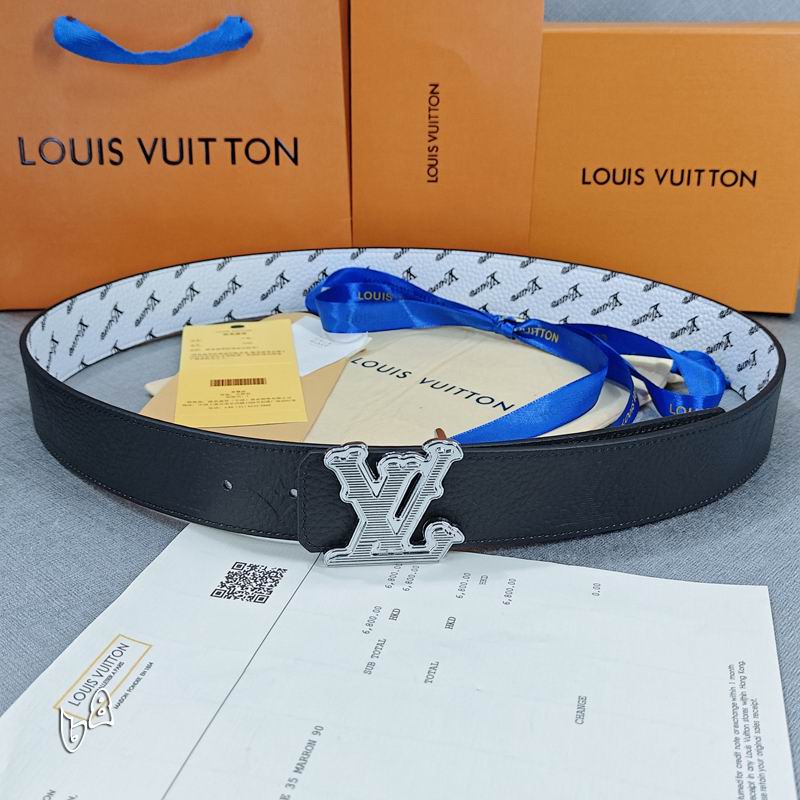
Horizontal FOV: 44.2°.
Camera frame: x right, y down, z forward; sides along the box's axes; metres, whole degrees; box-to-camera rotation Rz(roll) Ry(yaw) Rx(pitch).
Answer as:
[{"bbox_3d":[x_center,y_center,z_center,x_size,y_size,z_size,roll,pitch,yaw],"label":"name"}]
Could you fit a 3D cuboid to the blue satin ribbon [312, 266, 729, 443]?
[{"bbox_3d":[0.038,-0.020,0.482,0.237,0.039,0.170,8,23,19],"label":"blue satin ribbon"}]

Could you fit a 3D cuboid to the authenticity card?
[{"bbox_3d":[-0.080,-0.016,0.495,0.059,0.002,0.119,-3,28,-9],"label":"authenticity card"}]

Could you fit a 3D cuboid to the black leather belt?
[{"bbox_3d":[-0.002,-0.020,0.487,0.354,0.041,0.314,0,22,0],"label":"black leather belt"}]

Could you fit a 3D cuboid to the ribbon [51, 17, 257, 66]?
[{"bbox_3d":[-0.144,-0.207,0.570,0.116,0.028,0.020,0,22,0],"label":"ribbon"}]

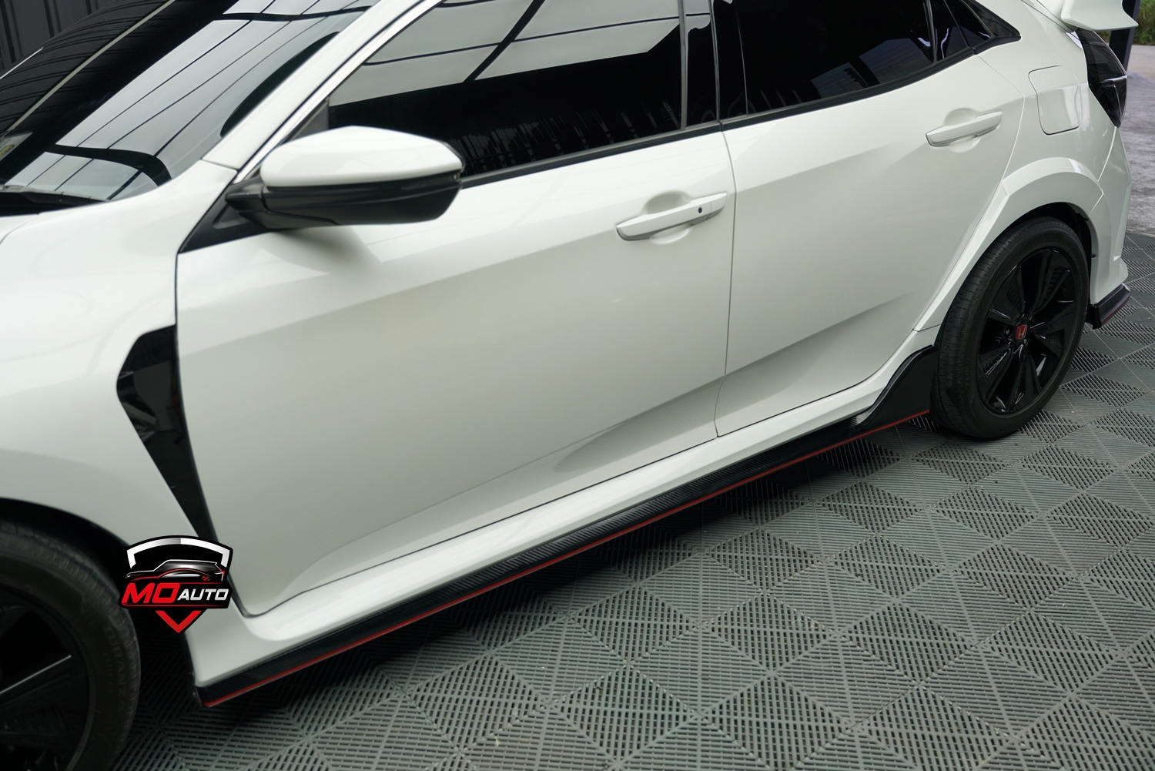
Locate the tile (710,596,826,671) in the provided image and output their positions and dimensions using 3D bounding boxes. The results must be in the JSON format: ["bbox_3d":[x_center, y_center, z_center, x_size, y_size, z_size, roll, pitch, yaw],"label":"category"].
[{"bbox_3d":[0.400,0.518,2.213,0.198,0.018,0.198,-17,28,-35],"label":"tile"}]

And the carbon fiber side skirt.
[{"bbox_3d":[0.132,0.194,2.273,1.960,0.190,0.115,-16,28,-34],"label":"carbon fiber side skirt"}]

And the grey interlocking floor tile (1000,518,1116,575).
[{"bbox_3d":[1.151,0.386,2.529,0.198,0.018,0.198,-17,28,-35],"label":"grey interlocking floor tile"}]

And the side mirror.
[{"bbox_3d":[-0.343,-0.306,1.537,0.230,0.155,0.245,-16,28,-34],"label":"side mirror"}]

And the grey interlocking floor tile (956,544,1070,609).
[{"bbox_3d":[0.994,0.434,2.414,0.198,0.018,0.198,-17,28,-35],"label":"grey interlocking floor tile"}]

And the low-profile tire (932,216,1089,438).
[{"bbox_3d":[1.193,-0.184,3.043,0.645,0.645,0.235,-16,28,-34],"label":"low-profile tire"}]

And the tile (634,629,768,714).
[{"bbox_3d":[0.243,0.566,2.099,0.198,0.018,0.198,-17,28,-35],"label":"tile"}]

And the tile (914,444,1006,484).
[{"bbox_3d":[1.058,0.217,2.932,0.198,0.018,0.198,-17,28,-35],"label":"tile"}]

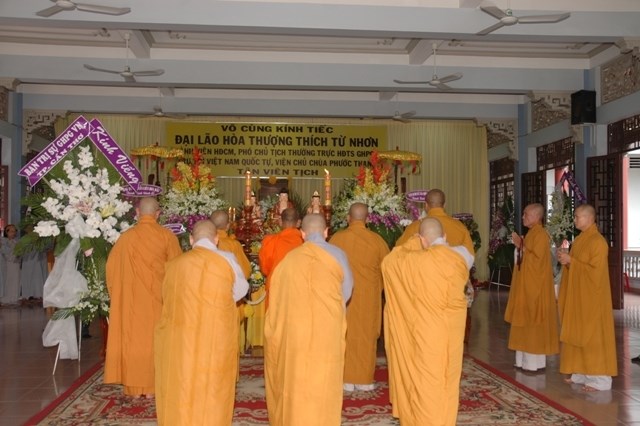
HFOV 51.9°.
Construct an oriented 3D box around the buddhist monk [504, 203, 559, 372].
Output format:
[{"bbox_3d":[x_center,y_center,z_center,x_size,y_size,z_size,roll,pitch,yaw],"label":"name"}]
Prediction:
[{"bbox_3d":[2.133,0.734,6.615,0.560,1.665,0.500,0,-1,2],"label":"buddhist monk"}]

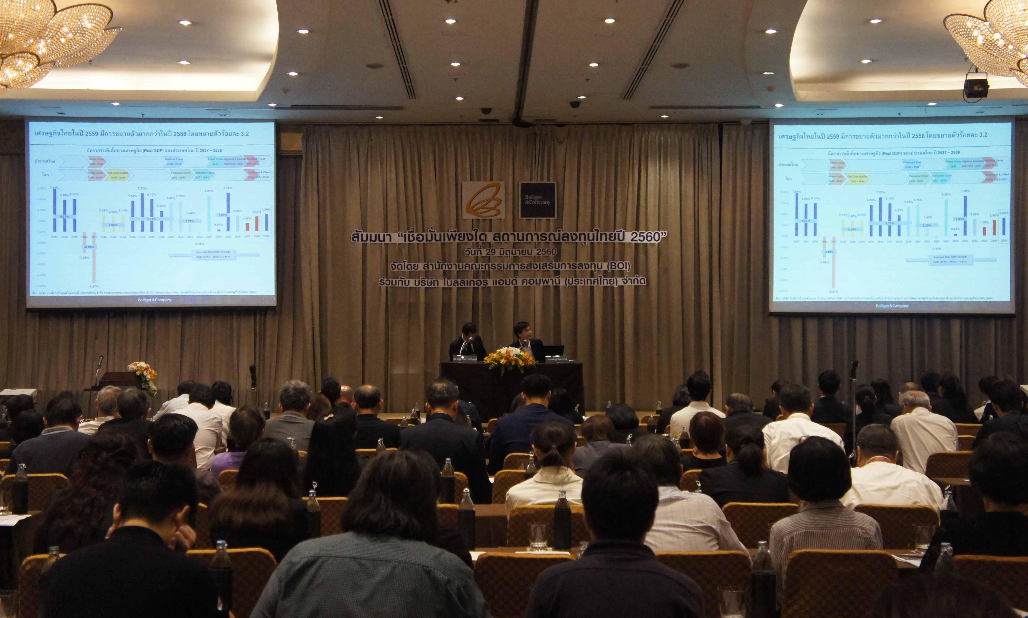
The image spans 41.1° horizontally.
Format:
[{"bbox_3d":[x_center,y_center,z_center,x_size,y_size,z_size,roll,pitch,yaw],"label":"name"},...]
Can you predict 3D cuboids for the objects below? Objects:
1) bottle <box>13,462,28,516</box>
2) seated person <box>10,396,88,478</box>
[{"bbox_3d":[-2.312,0.837,6.422,0.070,0.240,0.070,0,-1,0],"label":"bottle"},{"bbox_3d":[-2.408,1.090,7.515,0.520,1.270,0.750,0,-1,2],"label":"seated person"}]

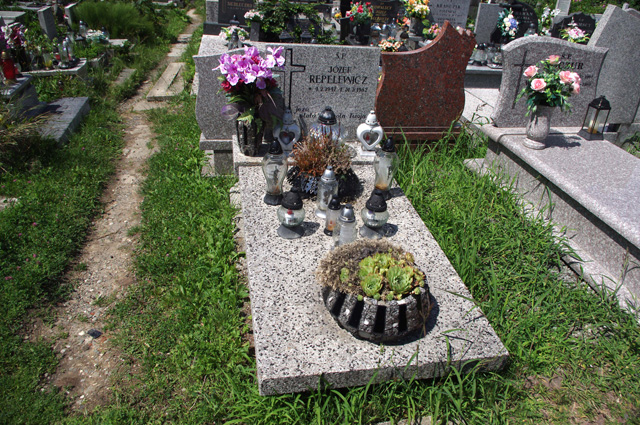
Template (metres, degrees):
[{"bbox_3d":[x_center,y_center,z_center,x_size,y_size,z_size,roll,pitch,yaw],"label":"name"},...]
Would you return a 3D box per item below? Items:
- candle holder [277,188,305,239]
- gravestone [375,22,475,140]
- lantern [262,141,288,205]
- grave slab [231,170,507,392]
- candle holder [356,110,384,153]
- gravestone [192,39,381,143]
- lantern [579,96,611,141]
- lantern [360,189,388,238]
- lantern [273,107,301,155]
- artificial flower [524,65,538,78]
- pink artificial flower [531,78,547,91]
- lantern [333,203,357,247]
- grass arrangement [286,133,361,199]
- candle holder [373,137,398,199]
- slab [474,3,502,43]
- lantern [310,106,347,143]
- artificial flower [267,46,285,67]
[{"bbox_3d":[-0.115,0.000,2.078,0.125,0.220,0.125,-2,33,-12],"label":"candle holder"},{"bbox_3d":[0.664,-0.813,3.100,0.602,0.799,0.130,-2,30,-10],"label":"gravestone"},{"bbox_3d":[-0.222,-0.205,2.353,0.123,0.334,0.123,-2,30,-10],"label":"lantern"},{"bbox_3d":[0.104,0.152,2.155,0.857,0.075,1.389,-2,34,-12],"label":"grave slab"},{"bbox_3d":[0.293,-0.455,2.757,0.155,0.265,0.100,2,32,-7],"label":"candle holder"},{"bbox_3d":[-0.196,-0.732,2.953,1.113,0.586,0.084,-2,30,-11],"label":"gravestone"},{"bbox_3d":[1.980,-0.677,3.412,0.118,0.301,0.118,-2,30,-10],"label":"lantern"},{"bbox_3d":[0.276,-0.001,2.401,0.138,0.240,0.138,-2,33,-11],"label":"lantern"},{"bbox_3d":[-0.195,-0.508,3.030,0.168,0.298,0.100,-2,33,-11],"label":"lantern"},{"bbox_3d":[1.316,-0.877,2.983,0.090,0.075,0.075,12,3,14],"label":"artificial flower"},{"bbox_3d":[1.325,-0.776,2.905,0.097,0.079,0.070,17,34,20],"label":"pink artificial flower"},{"bbox_3d":[0.110,0.059,2.084,0.092,0.226,0.092,-2,30,-10],"label":"lantern"},{"bbox_3d":[0.011,-0.296,2.766,0.380,0.311,0.350,-2,33,-11],"label":"grass arrangement"},{"bbox_3d":[0.344,-0.233,2.474,0.126,0.332,0.126,-2,30,-10],"label":"candle holder"},{"bbox_3d":[1.704,-1.810,4.698,0.280,0.425,0.070,-2,32,-11],"label":"slab"},{"bbox_3d":[0.037,-0.451,2.688,0.190,0.280,0.190,-2,33,-12],"label":"lantern"},{"bbox_3d":[-0.240,-0.838,2.582,0.100,0.105,0.060,-5,13,-16],"label":"artificial flower"}]

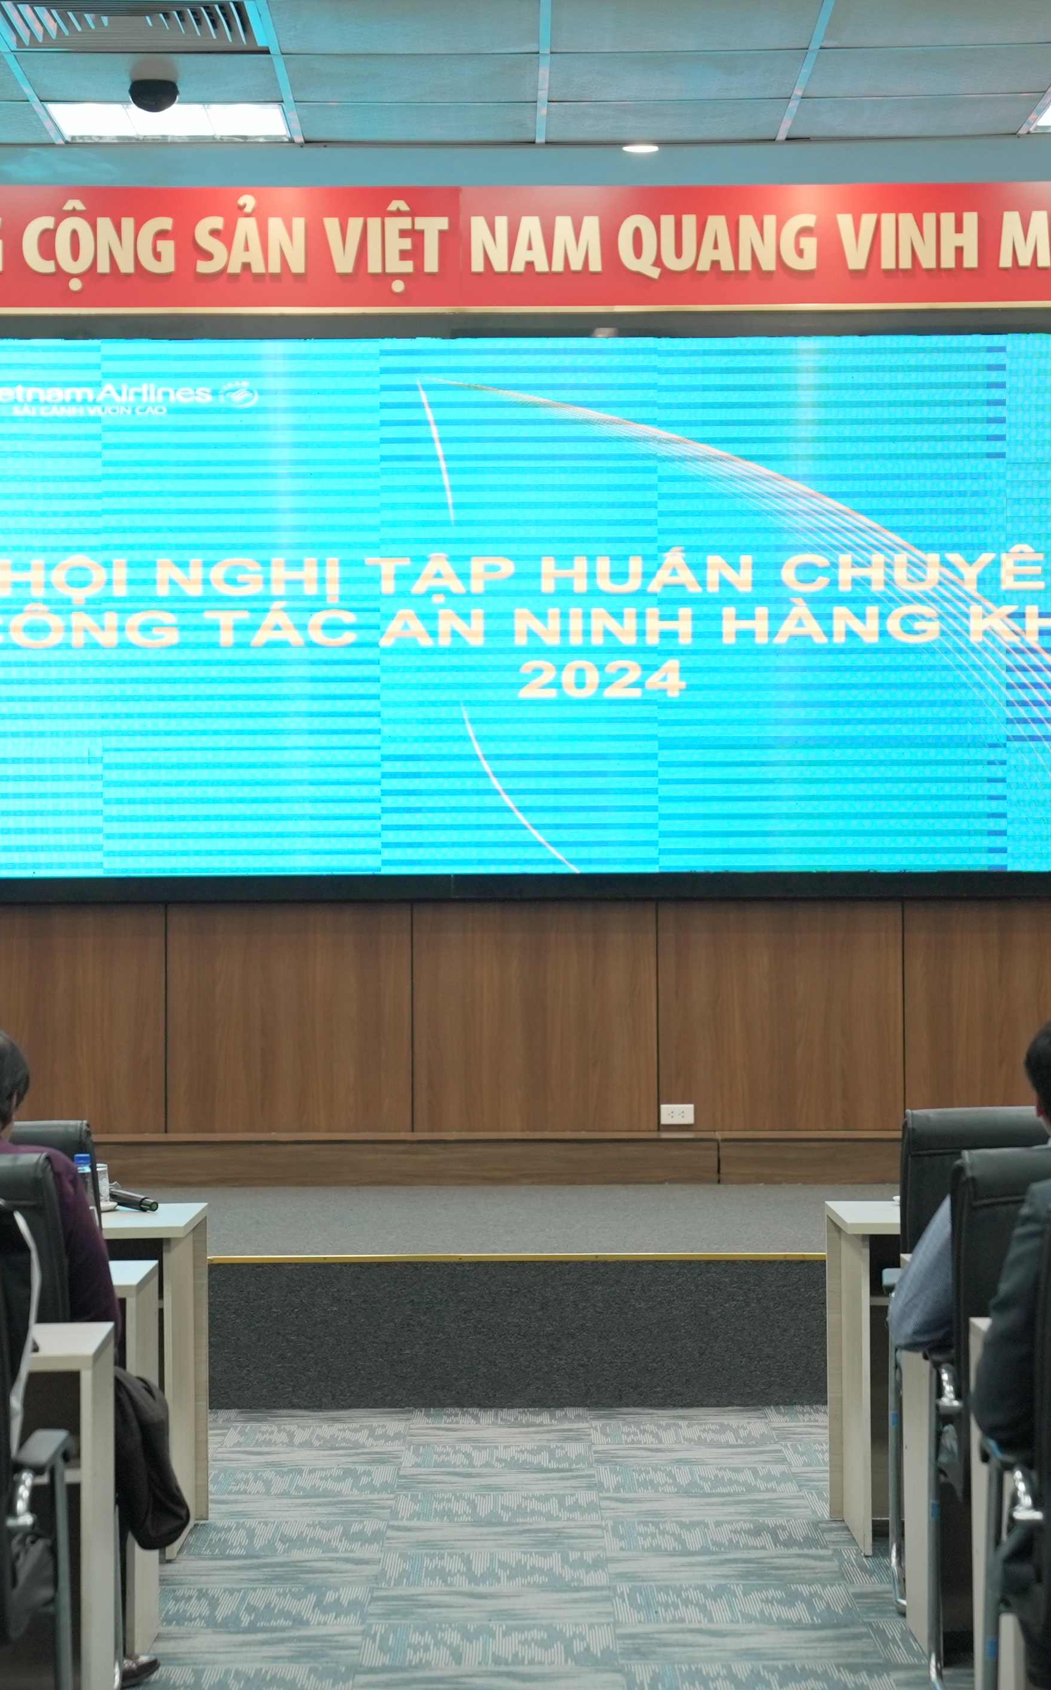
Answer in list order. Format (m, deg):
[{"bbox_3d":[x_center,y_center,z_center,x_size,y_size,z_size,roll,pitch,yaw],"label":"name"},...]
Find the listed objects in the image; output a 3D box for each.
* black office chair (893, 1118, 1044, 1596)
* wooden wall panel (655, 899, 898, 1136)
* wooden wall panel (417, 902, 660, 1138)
[{"bbox_3d":[1.008,1.053,9.472,0.530,1.030,0.620,0,-1,-3],"label":"black office chair"},{"bbox_3d":[0.929,0.624,16.368,0.893,0.844,0.025,0,-1,0],"label":"wooden wall panel"},{"bbox_3d":[0.036,0.627,16.365,0.893,0.844,0.025,0,-1,0],"label":"wooden wall panel"}]

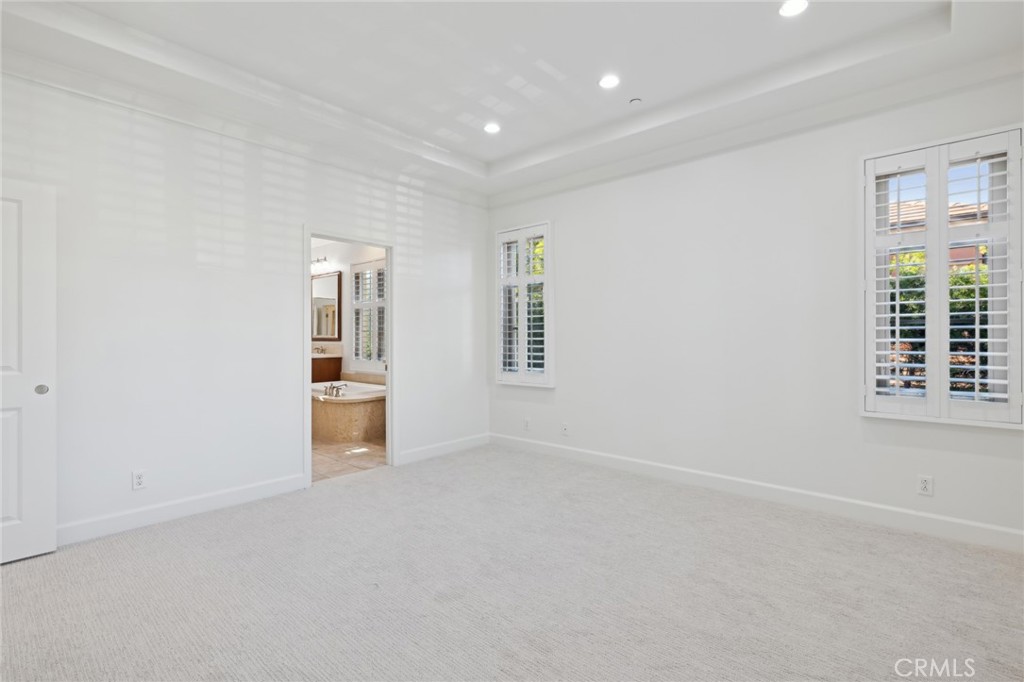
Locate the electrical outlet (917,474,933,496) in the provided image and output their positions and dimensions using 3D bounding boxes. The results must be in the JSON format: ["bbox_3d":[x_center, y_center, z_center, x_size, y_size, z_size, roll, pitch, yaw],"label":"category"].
[{"bbox_3d":[2.500,0.877,2.751,0.071,0.116,0.008,0,0,41],"label":"electrical outlet"}]

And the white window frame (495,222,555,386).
[{"bbox_3d":[0.127,-0.367,4.790,0.732,1.669,0.080,0,0,41],"label":"white window frame"}]

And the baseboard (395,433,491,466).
[{"bbox_3d":[-0.669,1.108,4.696,0.015,0.120,1.254,0,0,41],"label":"baseboard"}]

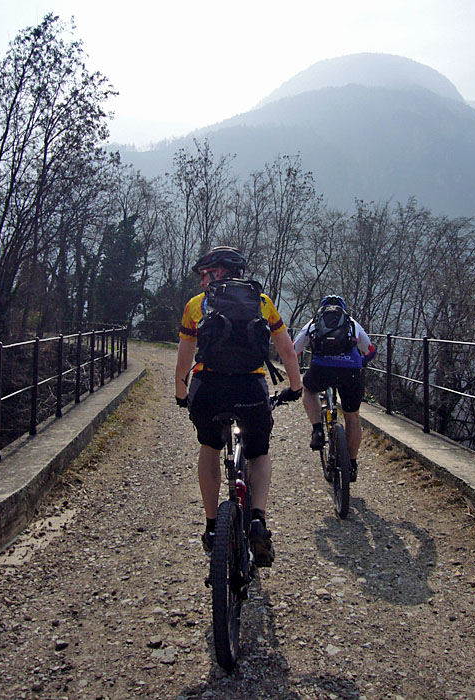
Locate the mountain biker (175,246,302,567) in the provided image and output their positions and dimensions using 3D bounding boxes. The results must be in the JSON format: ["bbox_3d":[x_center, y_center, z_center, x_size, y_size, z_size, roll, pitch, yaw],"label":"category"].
[{"bbox_3d":[0.005,0.235,2.900,0.700,1.500,0.830,1,2,5],"label":"mountain biker"}]

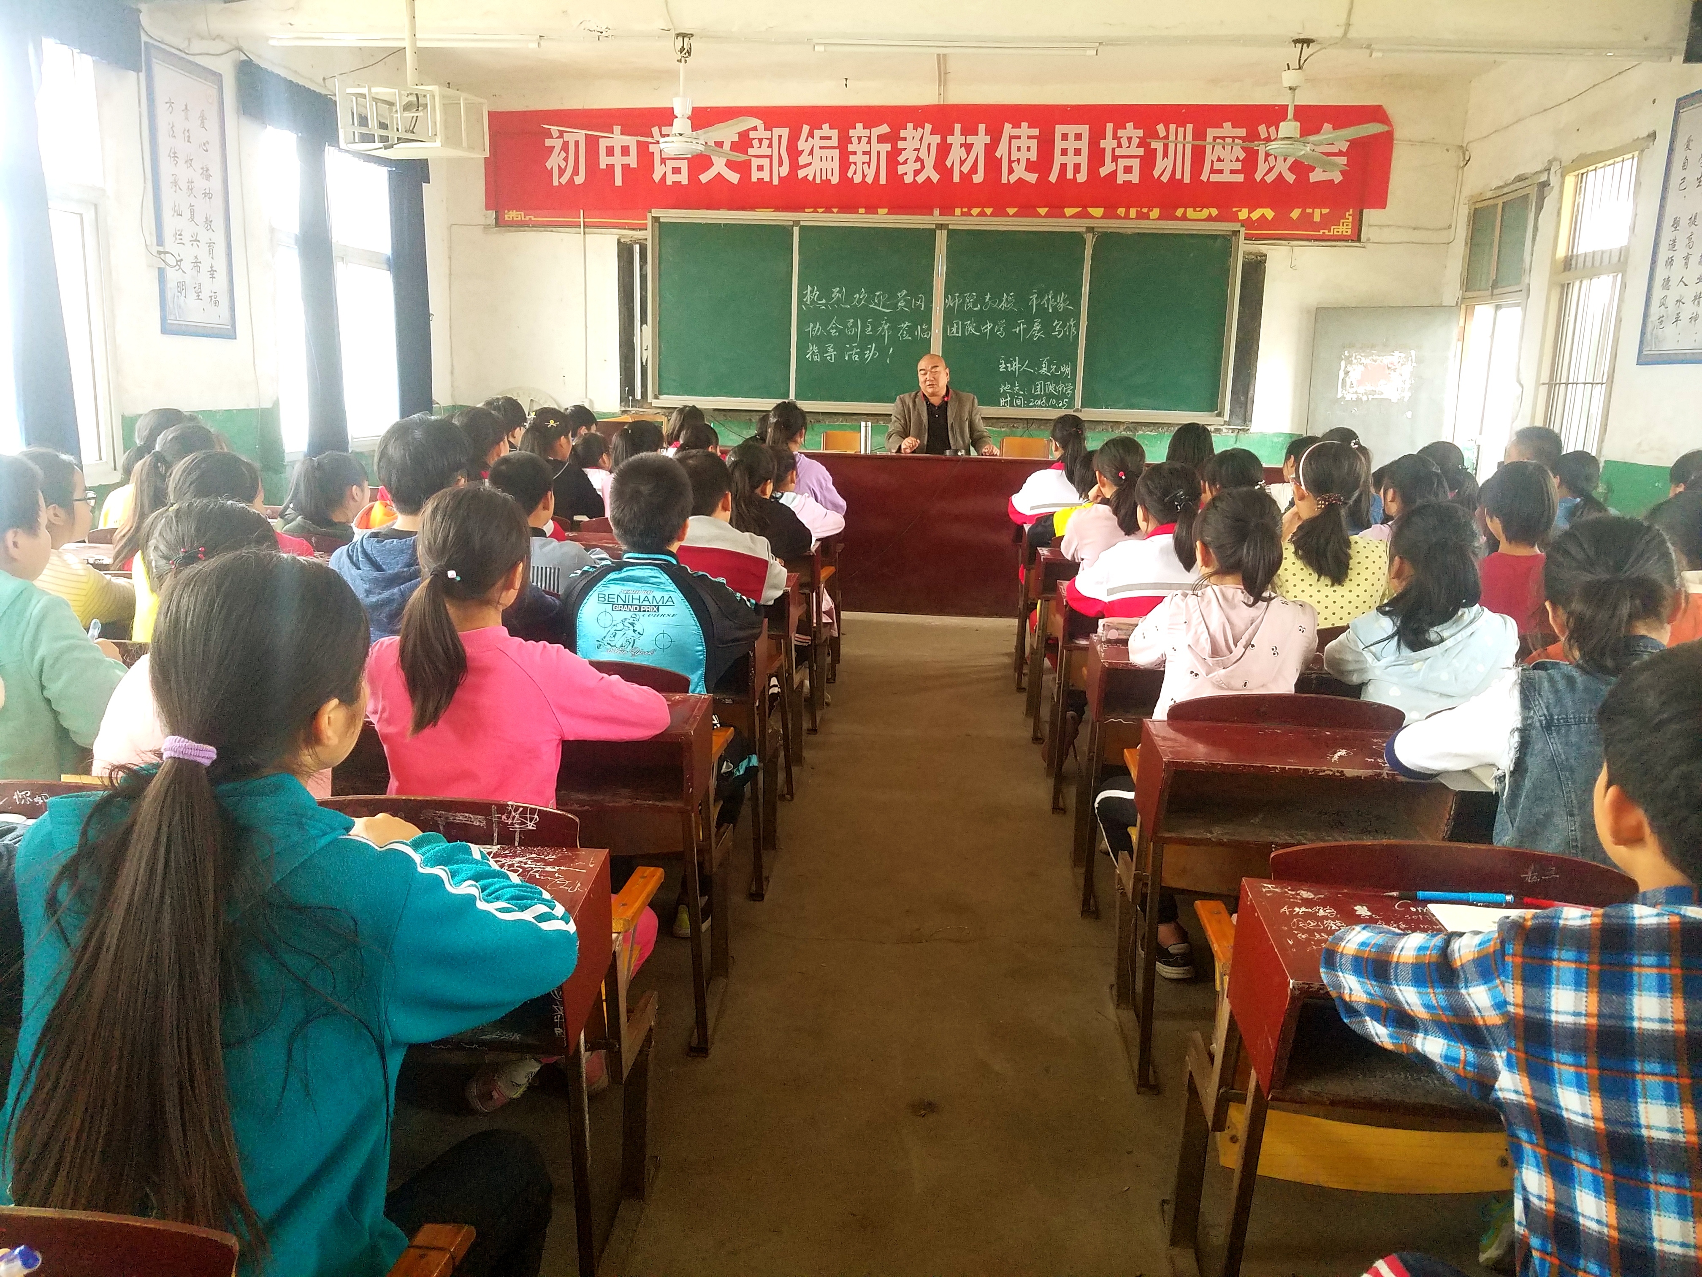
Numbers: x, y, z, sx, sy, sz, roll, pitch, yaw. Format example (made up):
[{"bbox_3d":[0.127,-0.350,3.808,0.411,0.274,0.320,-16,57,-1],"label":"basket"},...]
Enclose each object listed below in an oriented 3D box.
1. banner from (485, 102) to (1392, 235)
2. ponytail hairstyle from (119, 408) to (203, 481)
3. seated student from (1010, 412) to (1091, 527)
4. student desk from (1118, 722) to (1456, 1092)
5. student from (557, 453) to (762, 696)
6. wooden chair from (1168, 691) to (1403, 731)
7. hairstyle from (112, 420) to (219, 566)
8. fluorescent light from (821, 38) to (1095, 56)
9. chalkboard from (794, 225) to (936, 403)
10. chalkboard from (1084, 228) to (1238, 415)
[{"bbox_3d":[0.523,-3.207,8.682,6.103,0.743,0.040,2,11,3],"label":"banner"},{"bbox_3d":[-2.443,-0.680,4.521,0.190,0.250,0.250,9,14,33],"label":"ponytail hairstyle"},{"bbox_3d":[1.022,-0.482,6.343,0.447,1.219,0.660,2,11,0],"label":"seated student"},{"bbox_3d":[0.818,0.518,2.521,0.506,0.644,0.340,2,11,3],"label":"student desk"},{"bbox_3d":[-0.446,0.181,2.970,0.470,1.220,0.660,3,12,7],"label":"student"},{"bbox_3d":[0.847,0.473,2.741,0.520,0.820,0.440,3,12,5],"label":"wooden chair"},{"bbox_3d":[-2.102,-0.443,3.927,0.200,0.440,0.260,8,13,27],"label":"hairstyle"},{"bbox_3d":[0.451,-2.535,5.490,1.235,0.060,0.060,2,12,3],"label":"fluorescent light"},{"bbox_3d":[0.101,-2.235,8.844,1.020,1.190,0.050,2,12,3],"label":"chalkboard"},{"bbox_3d":[2.118,-2.158,8.786,1.003,1.191,0.040,2,11,3],"label":"chalkboard"}]

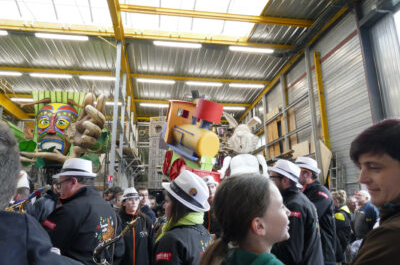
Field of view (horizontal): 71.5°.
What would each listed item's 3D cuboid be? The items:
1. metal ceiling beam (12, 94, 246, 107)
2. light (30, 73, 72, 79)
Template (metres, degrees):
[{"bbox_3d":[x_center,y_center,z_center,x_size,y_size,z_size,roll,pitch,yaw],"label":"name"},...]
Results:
[{"bbox_3d":[-3.078,-1.546,13.693,11.650,0.150,0.080,1,-13,-9],"label":"metal ceiling beam"},{"bbox_3d":[-5.728,-2.170,10.755,1.530,0.100,0.130,1,-13,-9],"label":"light"}]

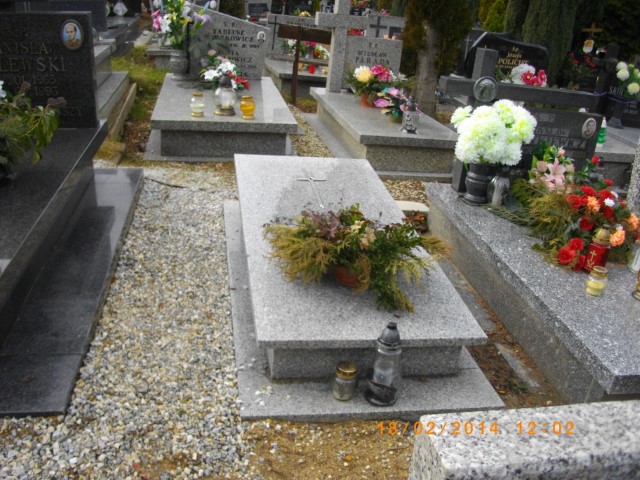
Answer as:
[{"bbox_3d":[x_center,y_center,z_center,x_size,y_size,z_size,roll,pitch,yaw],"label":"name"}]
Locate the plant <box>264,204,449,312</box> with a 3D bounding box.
[{"bbox_3d":[0.138,0.038,2.438,0.750,0.260,0.480,1,24,-11],"label":"plant"}]

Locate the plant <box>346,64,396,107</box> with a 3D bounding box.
[{"bbox_3d":[0.478,-1.407,5.442,0.440,0.355,0.360,0,24,-11],"label":"plant"}]

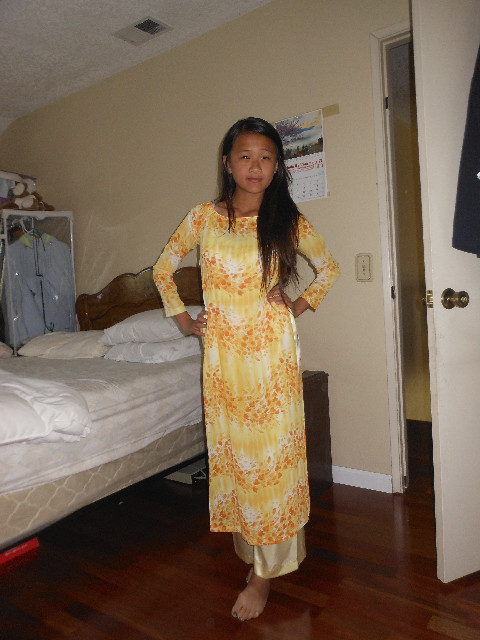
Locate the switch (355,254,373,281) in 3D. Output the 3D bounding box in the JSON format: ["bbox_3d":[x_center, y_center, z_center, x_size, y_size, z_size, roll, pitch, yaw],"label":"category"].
[{"bbox_3d":[0.587,-0.254,2.469,0.083,0.132,0.015,-2,2,33],"label":"switch"}]

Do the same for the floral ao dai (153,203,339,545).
[{"bbox_3d":[0.018,0.167,1.647,0.580,1.080,0.320,-3,2,12],"label":"floral ao dai"}]

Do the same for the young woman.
[{"bbox_3d":[0.018,0.113,1.667,0.590,1.530,0.370,-3,2,12],"label":"young woman"}]

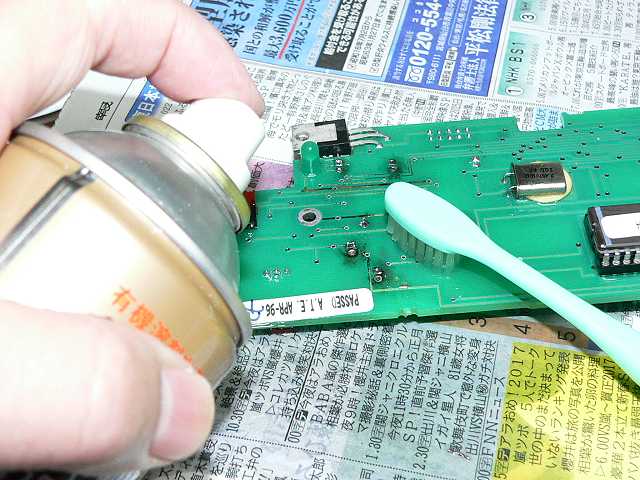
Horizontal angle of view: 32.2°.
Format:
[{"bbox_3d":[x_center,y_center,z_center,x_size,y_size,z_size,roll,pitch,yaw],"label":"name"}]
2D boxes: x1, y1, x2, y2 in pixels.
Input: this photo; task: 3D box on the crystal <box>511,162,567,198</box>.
[{"bbox_3d":[0.057,-0.016,0.288,0.013,0.004,0.011,-4,48,-1],"label":"crystal"}]

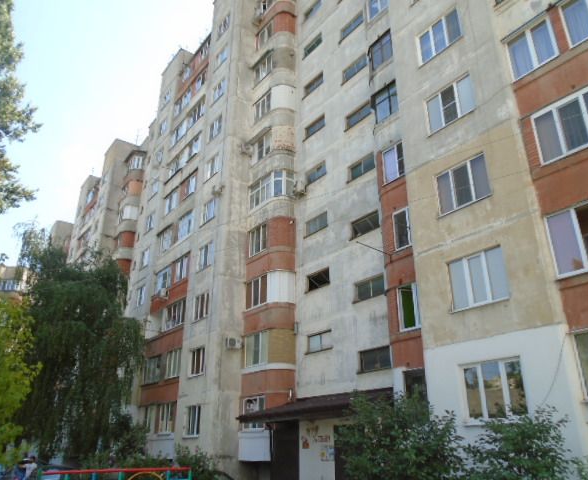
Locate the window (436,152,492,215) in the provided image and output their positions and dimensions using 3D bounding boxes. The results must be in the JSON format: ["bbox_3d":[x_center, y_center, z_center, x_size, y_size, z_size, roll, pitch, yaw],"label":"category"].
[{"bbox_3d":[4.899,-1.587,14.043,0.170,1.375,1.615,17,-29,-34],"label":"window"}]

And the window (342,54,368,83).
[{"bbox_3d":[3.100,-8.572,24.140,0.170,0.762,1.611,17,-29,-34],"label":"window"}]

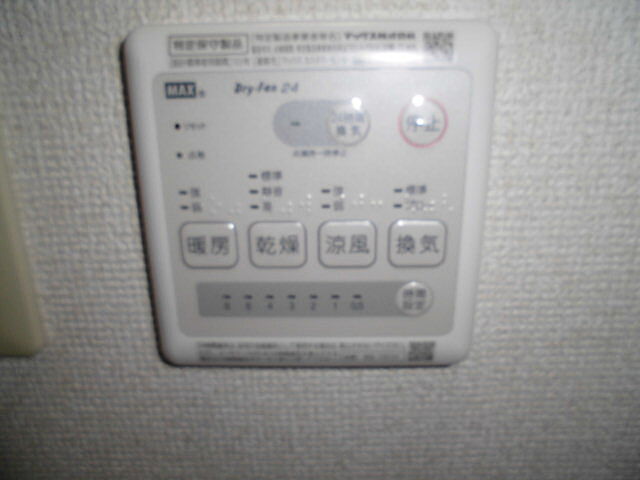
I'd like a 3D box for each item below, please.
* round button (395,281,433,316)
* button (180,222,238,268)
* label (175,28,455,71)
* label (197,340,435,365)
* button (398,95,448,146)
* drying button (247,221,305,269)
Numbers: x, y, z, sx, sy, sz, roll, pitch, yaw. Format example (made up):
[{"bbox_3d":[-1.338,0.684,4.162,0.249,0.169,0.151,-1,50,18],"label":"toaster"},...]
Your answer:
[{"bbox_3d":[0.034,0.021,0.173,0.014,0.014,0.002,0,16,1],"label":"round button"},{"bbox_3d":[-0.039,0.002,0.169,0.020,0.018,0.002,0,16,1],"label":"button"},{"bbox_3d":[-0.003,-0.059,0.150,0.090,0.011,0.001,0,16,1],"label":"label"},{"bbox_3d":[-0.001,0.042,0.180,0.089,0.009,0.001,0,16,1],"label":"label"},{"bbox_3d":[0.034,-0.038,0.156,0.016,0.016,0.002,0,16,1],"label":"button"},{"bbox_3d":[-0.015,0.002,0.168,0.020,0.018,0.002,0,16,1],"label":"drying button"}]

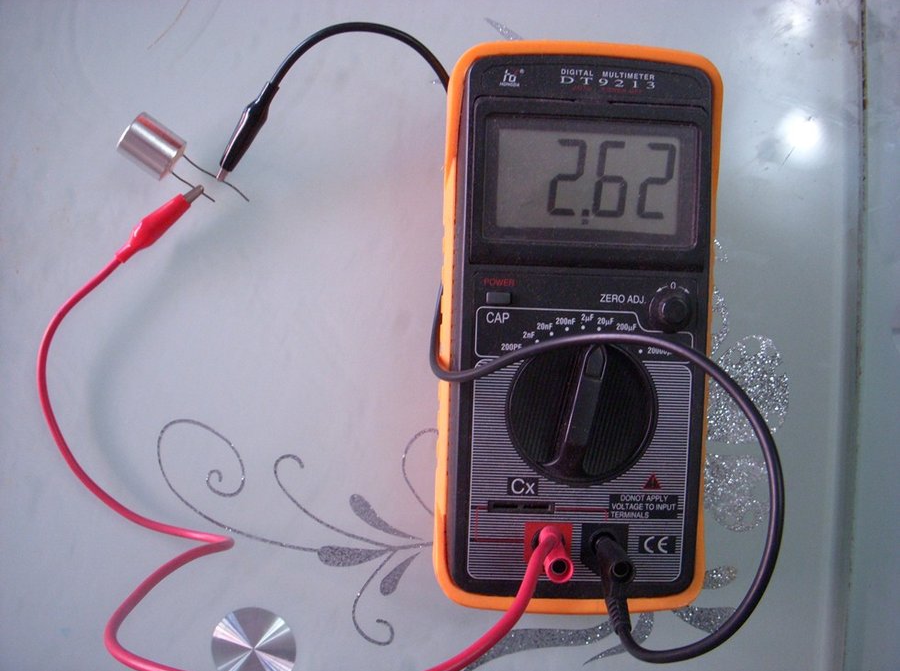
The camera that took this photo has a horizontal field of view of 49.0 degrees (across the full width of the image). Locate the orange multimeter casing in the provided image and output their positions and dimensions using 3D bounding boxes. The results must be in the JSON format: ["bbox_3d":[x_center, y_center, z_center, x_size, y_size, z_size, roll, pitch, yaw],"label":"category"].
[{"bbox_3d":[0.043,-0.003,0.344,0.093,0.040,0.194,2,91,-3],"label":"orange multimeter casing"}]

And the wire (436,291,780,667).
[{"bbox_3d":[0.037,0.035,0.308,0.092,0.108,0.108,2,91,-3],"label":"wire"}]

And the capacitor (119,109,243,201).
[{"bbox_3d":[-0.094,-0.059,0.350,0.048,0.016,0.016,35,89,-3],"label":"capacitor"}]

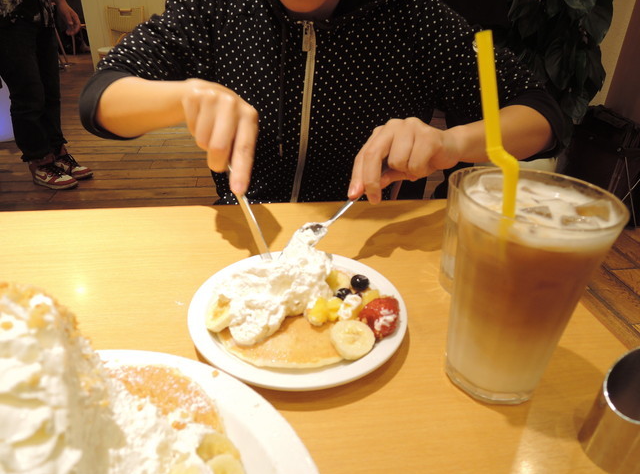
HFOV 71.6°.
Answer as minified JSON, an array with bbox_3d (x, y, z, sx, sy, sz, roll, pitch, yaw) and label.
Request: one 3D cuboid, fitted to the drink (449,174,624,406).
[{"bbox_3d":[0.122,0.035,0.282,0.087,0.134,0.087,2,29,0],"label":"drink"}]

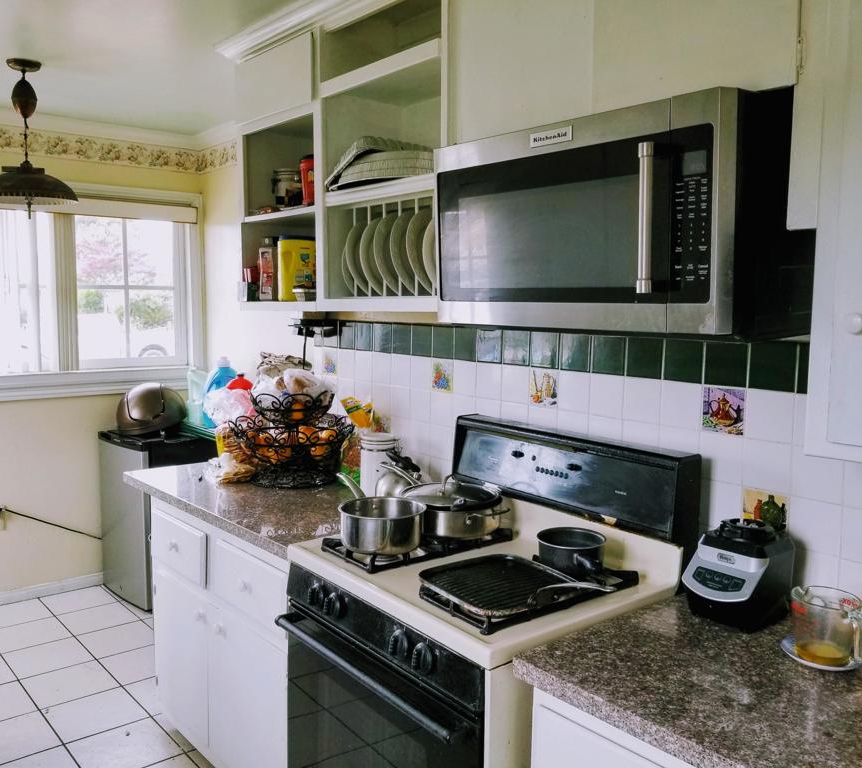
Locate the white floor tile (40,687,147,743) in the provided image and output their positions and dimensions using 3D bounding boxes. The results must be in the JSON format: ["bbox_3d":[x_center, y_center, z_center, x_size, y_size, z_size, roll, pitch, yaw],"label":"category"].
[{"bbox_3d":[-1.268,1.251,2.905,0.303,0.010,0.303,-3,7,-41],"label":"white floor tile"}]

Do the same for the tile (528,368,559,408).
[{"bbox_3d":[0.327,0.013,2.214,0.010,0.108,0.108,-4,8,-40],"label":"tile"}]

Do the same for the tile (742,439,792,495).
[{"bbox_3d":[0.744,0.179,1.698,0.008,0.108,0.108,-3,7,-40],"label":"tile"}]

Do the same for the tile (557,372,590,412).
[{"bbox_3d":[0.399,0.023,2.131,0.010,0.108,0.108,-4,8,-40],"label":"tile"}]

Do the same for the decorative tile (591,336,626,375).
[{"bbox_3d":[0.466,-0.075,2.003,0.010,0.100,0.107,-3,7,-40],"label":"decorative tile"}]

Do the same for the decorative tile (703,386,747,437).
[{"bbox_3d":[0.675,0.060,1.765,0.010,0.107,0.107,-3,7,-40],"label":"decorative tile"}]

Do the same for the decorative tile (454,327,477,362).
[{"bbox_3d":[0.114,-0.131,2.460,0.009,0.108,0.108,-5,8,-40],"label":"decorative tile"}]

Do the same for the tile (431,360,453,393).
[{"bbox_3d":[0.041,-0.027,2.555,0.009,0.108,0.108,-5,8,-40],"label":"tile"}]

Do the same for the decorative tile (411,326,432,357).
[{"bbox_3d":[-0.030,-0.150,2.626,0.009,0.108,0.108,-5,8,-40],"label":"decorative tile"}]

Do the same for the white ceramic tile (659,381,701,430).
[{"bbox_3d":[0.604,0.050,1.848,0.010,0.107,0.107,-3,7,-40],"label":"white ceramic tile"}]

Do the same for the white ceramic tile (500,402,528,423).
[{"bbox_3d":[0.250,0.111,2.280,0.008,0.108,0.108,-3,7,-40],"label":"white ceramic tile"}]

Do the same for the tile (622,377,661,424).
[{"bbox_3d":[0.534,0.042,1.936,0.010,0.108,0.108,-3,7,-40],"label":"tile"}]

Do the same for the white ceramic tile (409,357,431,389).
[{"bbox_3d":[-0.030,-0.037,2.591,0.010,0.107,0.107,-3,7,-40],"label":"white ceramic tile"}]

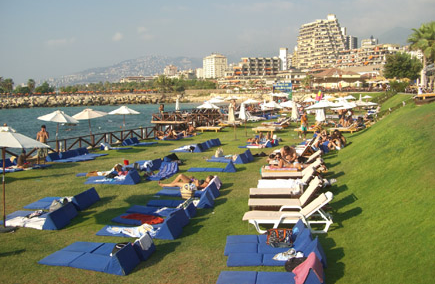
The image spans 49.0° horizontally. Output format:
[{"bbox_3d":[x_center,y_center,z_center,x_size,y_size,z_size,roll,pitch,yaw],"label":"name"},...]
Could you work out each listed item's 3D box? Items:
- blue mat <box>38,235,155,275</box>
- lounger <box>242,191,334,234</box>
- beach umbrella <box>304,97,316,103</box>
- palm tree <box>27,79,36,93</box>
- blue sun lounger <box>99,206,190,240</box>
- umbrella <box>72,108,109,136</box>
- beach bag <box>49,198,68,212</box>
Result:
[{"bbox_3d":[-2.311,2.054,9.330,1.850,0.420,1.330,2,7,16],"label":"blue mat"},{"bbox_3d":[1.638,1.619,11.223,2.030,0.860,0.700,0,6,2],"label":"lounger"},{"bbox_3d":[13.043,-5.062,67.145,2.150,2.300,2.150,-1,7,0],"label":"beach umbrella"},{"bbox_3d":[-101.299,-29.682,260.000,4.300,8.800,4.300,0,7,0],"label":"palm tree"},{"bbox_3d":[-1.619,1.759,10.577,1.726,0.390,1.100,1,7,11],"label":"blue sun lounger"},{"bbox_3d":[-7.396,-0.795,27.950,2.200,2.400,2.200,-6,7,1],"label":"umbrella"},{"bbox_3d":[-4.060,1.611,12.153,0.420,0.330,0.240,2,7,20],"label":"beach bag"}]

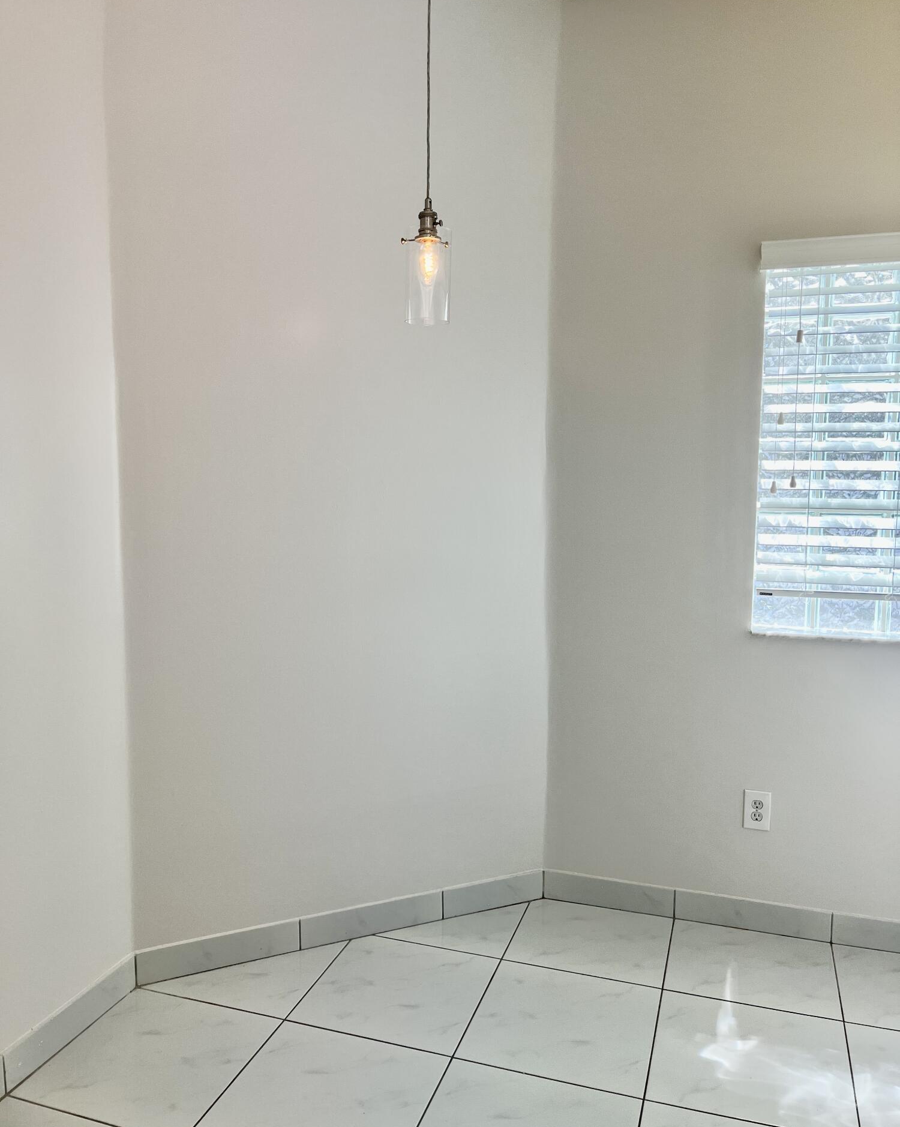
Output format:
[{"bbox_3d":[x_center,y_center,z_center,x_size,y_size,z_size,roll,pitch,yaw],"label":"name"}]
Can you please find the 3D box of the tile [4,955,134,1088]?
[{"bbox_3d":[-0.940,1.138,2.262,0.011,0.097,0.451,2,6,18],"label":"tile"}]

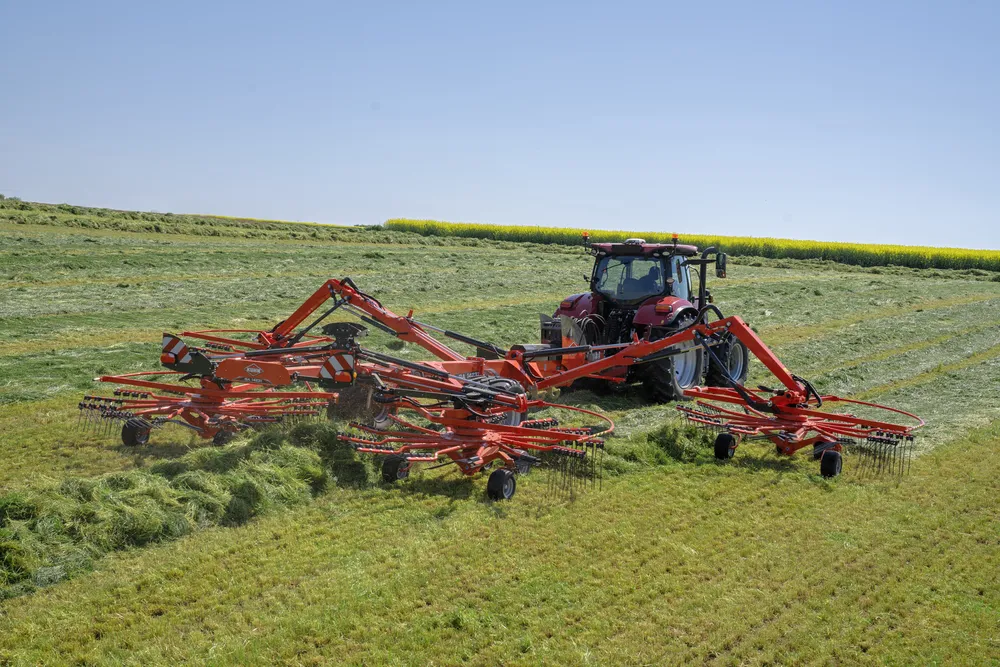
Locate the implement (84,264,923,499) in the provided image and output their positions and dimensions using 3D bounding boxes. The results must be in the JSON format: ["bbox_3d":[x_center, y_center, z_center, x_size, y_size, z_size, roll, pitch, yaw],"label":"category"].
[{"bbox_3d":[-0.346,0.561,25.208,13.400,2.400,11.900,6,5,27],"label":"implement"}]

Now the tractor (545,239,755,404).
[{"bbox_3d":[3.481,-0.322,33.621,2.650,3.200,5.200,4,4,31],"label":"tractor"}]

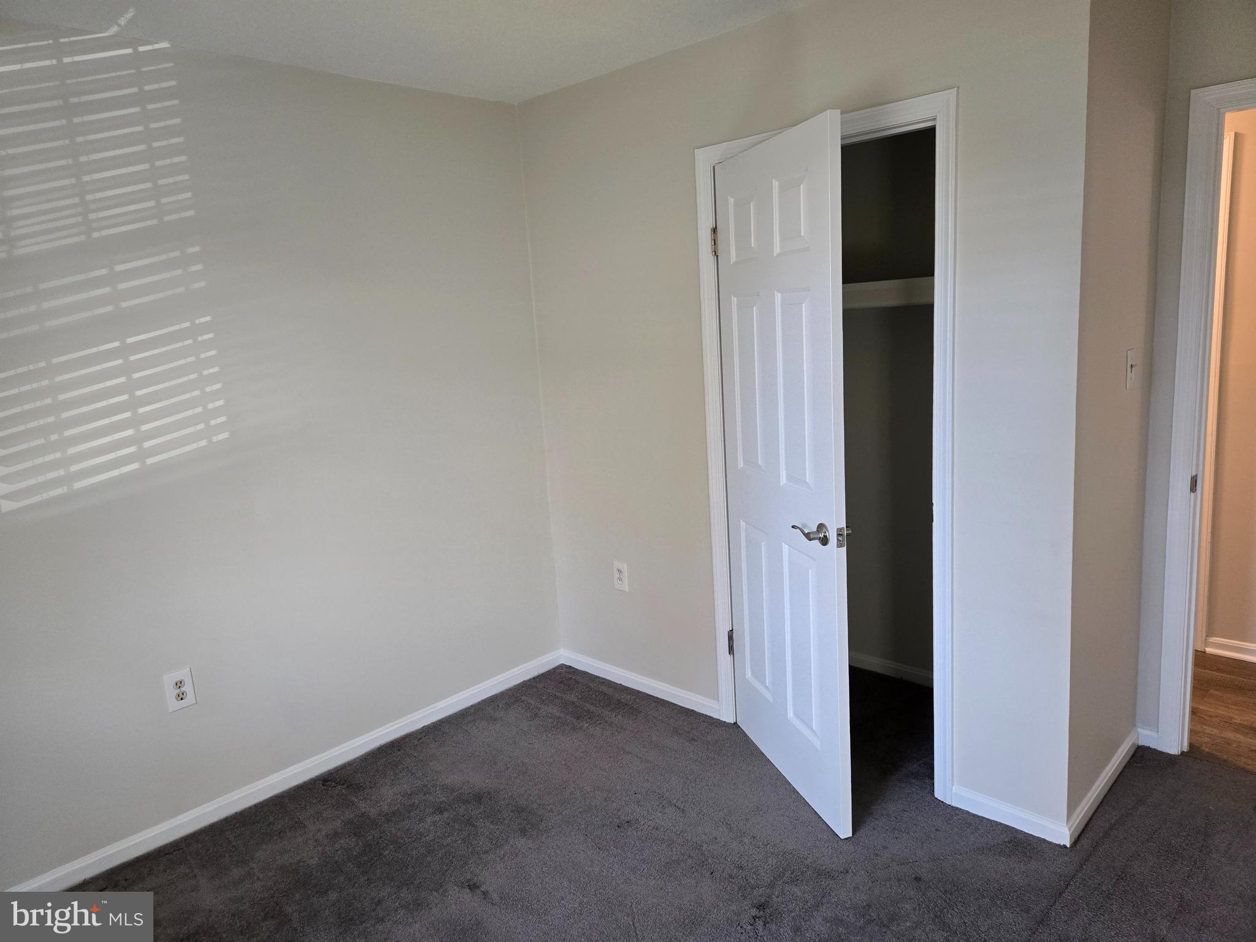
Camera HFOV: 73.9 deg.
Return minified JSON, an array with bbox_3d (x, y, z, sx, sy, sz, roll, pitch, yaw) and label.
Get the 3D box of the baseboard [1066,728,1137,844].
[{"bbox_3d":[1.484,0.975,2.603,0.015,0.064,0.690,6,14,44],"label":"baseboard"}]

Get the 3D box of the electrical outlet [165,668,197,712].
[{"bbox_3d":[-1.430,0.698,2.664,0.008,0.124,0.080,6,14,44],"label":"electrical outlet"}]

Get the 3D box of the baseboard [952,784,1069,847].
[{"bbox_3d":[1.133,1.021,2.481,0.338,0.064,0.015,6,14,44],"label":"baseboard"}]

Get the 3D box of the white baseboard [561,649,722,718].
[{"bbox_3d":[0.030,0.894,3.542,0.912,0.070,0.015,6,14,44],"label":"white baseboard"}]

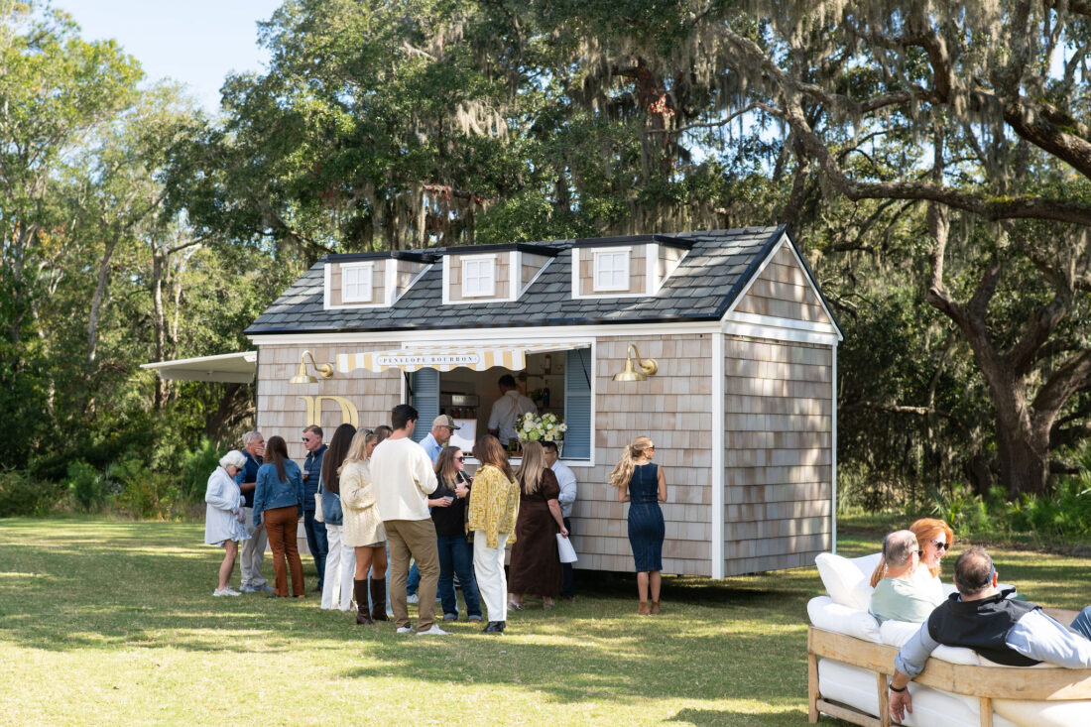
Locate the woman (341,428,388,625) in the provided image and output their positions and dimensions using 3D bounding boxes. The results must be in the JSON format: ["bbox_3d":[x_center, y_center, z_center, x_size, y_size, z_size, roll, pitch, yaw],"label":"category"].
[{"bbox_3d":[-1.554,1.417,15.354,0.420,1.672,0.460,2,-2,-30],"label":"woman"}]

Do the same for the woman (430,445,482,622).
[{"bbox_3d":[-0.774,1.503,15.656,0.460,1.538,0.380,2,-3,-43],"label":"woman"}]

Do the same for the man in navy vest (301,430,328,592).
[{"bbox_3d":[-2.356,1.506,18.362,0.380,1.706,0.480,2,-3,-34],"label":"man in navy vest"}]

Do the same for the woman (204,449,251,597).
[{"bbox_3d":[-3.206,1.600,17.728,0.440,1.457,0.430,0,-2,12],"label":"woman"}]

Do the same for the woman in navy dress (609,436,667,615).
[{"bbox_3d":[0.889,1.500,16.392,0.520,1.629,0.400,0,-2,9],"label":"woman in navy dress"}]

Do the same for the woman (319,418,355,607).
[{"bbox_3d":[-1.918,1.430,16.470,0.440,1.725,0.350,0,-2,20],"label":"woman"}]

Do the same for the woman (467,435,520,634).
[{"bbox_3d":[-0.434,1.431,14.906,0.450,1.632,0.380,2,-3,-41],"label":"woman"}]

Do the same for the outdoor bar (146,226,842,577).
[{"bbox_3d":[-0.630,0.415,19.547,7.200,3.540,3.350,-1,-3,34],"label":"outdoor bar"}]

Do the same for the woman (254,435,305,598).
[{"bbox_3d":[-2.647,1.530,17.677,0.480,1.602,0.360,1,-2,-14],"label":"woman"}]

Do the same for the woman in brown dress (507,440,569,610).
[{"bbox_3d":[-0.073,1.532,16.718,0.560,1.572,0.420,0,-2,9],"label":"woman in brown dress"}]

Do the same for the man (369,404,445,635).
[{"bbox_3d":[-1.136,1.289,14.784,0.550,1.893,0.430,-1,-3,37],"label":"man"}]

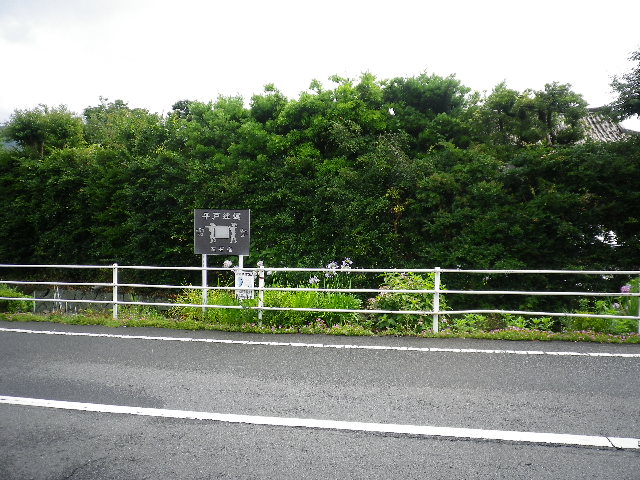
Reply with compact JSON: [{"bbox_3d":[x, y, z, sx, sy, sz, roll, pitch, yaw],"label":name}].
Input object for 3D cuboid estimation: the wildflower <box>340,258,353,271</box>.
[{"bbox_3d":[0.466,0.436,9.100,0.205,0.210,0.190,0,1,0],"label":"wildflower"}]

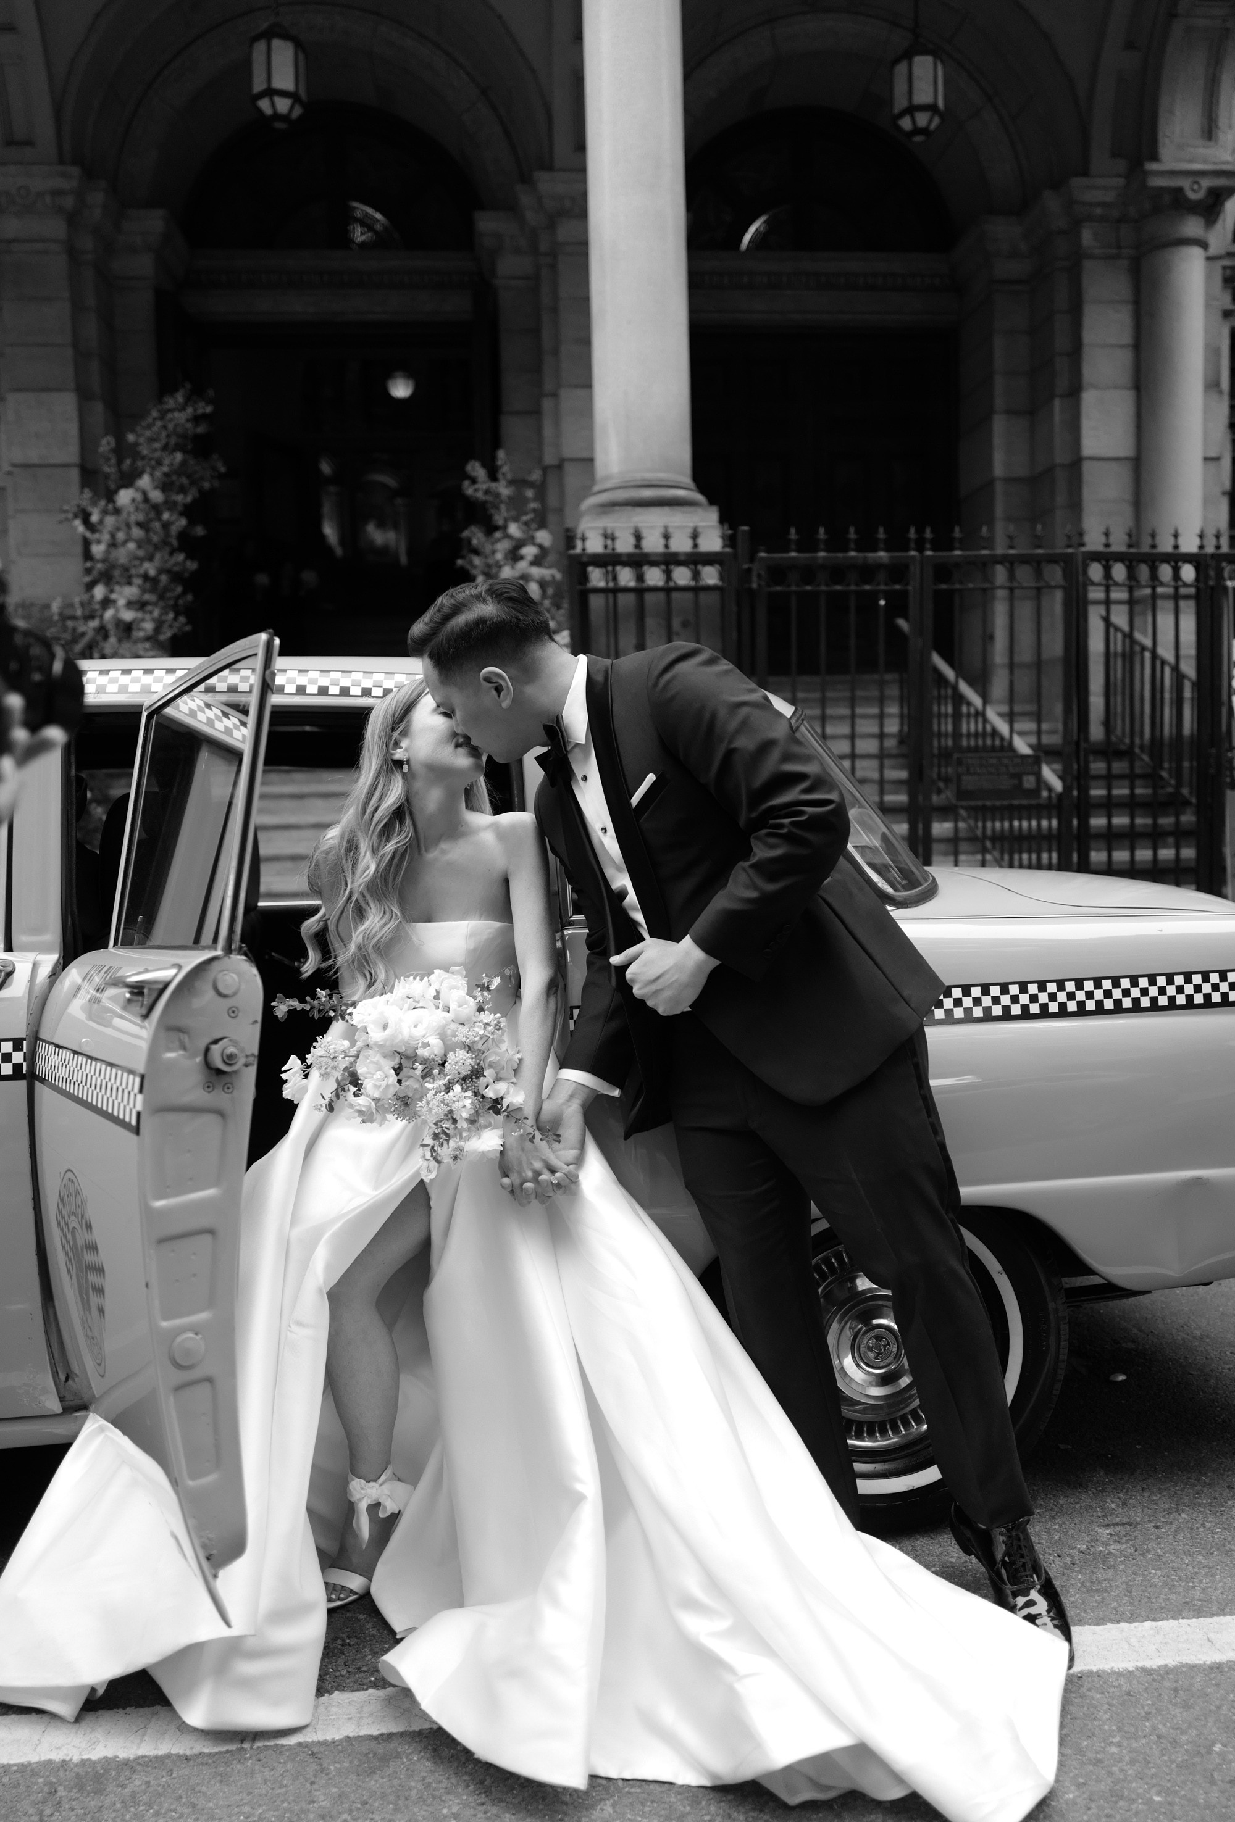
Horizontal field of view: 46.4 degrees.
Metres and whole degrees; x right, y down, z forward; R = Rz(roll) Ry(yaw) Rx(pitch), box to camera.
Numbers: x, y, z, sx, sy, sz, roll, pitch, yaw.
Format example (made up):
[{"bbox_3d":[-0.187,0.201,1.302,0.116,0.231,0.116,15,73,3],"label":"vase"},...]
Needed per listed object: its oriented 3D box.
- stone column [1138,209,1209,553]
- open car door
[{"bbox_3d":[3.781,-3.522,9.821,0.460,2.568,0.460,-2,5,-5],"label":"stone column"},{"bbox_3d":[-0.680,0.257,2.068,0.170,1.190,0.898,-4,5,-29],"label":"open car door"}]

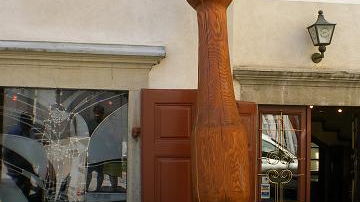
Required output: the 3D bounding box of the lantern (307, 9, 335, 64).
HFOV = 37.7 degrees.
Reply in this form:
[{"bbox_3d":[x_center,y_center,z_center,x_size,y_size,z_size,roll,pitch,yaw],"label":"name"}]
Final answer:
[{"bbox_3d":[1.569,-0.729,5.888,0.260,0.575,0.310,2,-6,-7],"label":"lantern"}]

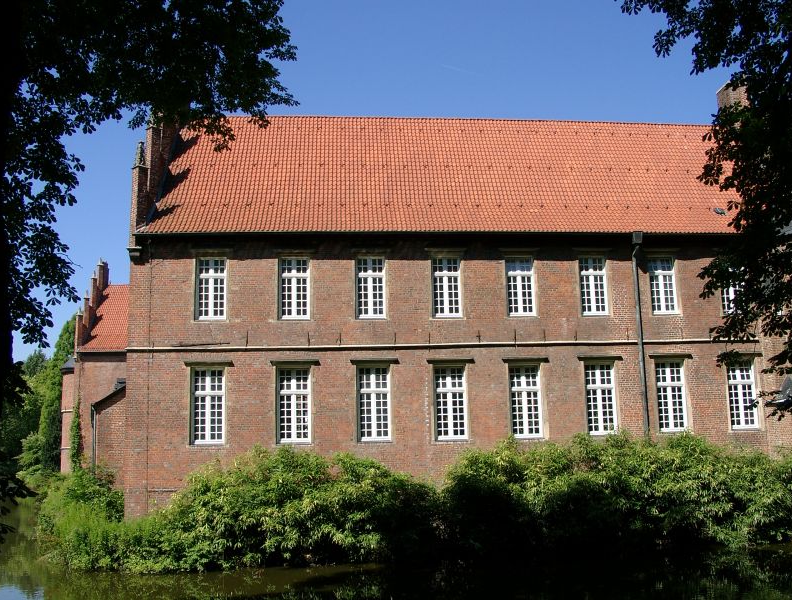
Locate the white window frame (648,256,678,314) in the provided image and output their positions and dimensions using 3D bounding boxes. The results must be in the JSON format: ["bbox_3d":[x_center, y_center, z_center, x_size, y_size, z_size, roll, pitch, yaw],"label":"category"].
[{"bbox_3d":[10.822,-0.552,31.947,1.061,2.367,0.200,-1,-9,-6],"label":"white window frame"}]

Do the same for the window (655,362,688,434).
[{"bbox_3d":[10.925,3.865,31.286,1.095,2.787,0.200,-1,-9,-6],"label":"window"}]

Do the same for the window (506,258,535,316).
[{"bbox_3d":[4.974,-0.502,31.366,1.073,2.374,0.200,-1,-9,-6],"label":"window"}]

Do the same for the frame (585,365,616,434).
[{"bbox_3d":[8.047,3.908,30.997,1.126,2.820,0.200,-1,-9,-6],"label":"frame"}]

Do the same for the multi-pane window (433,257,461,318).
[{"bbox_3d":[1.926,-0.474,29.449,1.060,2.280,0.180,-1,-9,-6],"label":"multi-pane window"}]

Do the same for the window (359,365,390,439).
[{"bbox_3d":[-0.840,4.006,30.111,1.198,2.810,0.200,-1,-9,-6],"label":"window"}]

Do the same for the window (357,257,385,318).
[{"bbox_3d":[-0.912,-0.469,29.130,1.060,2.280,0.180,-1,-9,-6],"label":"window"}]

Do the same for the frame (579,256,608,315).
[{"bbox_3d":[7.944,-0.539,31.663,1.057,2.365,0.200,-1,-9,-6],"label":"frame"}]

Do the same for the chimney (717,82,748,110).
[{"bbox_3d":[15.932,-9.009,37.019,0.998,2.052,1.311,-1,-9,-6],"label":"chimney"}]

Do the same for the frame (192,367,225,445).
[{"bbox_3d":[-7.043,3.982,29.506,1.204,2.838,0.200,-1,-9,-6],"label":"frame"}]

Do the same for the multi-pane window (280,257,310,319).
[{"bbox_3d":[-3.686,-0.464,28.817,1.060,2.280,0.180,-1,-9,-6],"label":"multi-pane window"}]

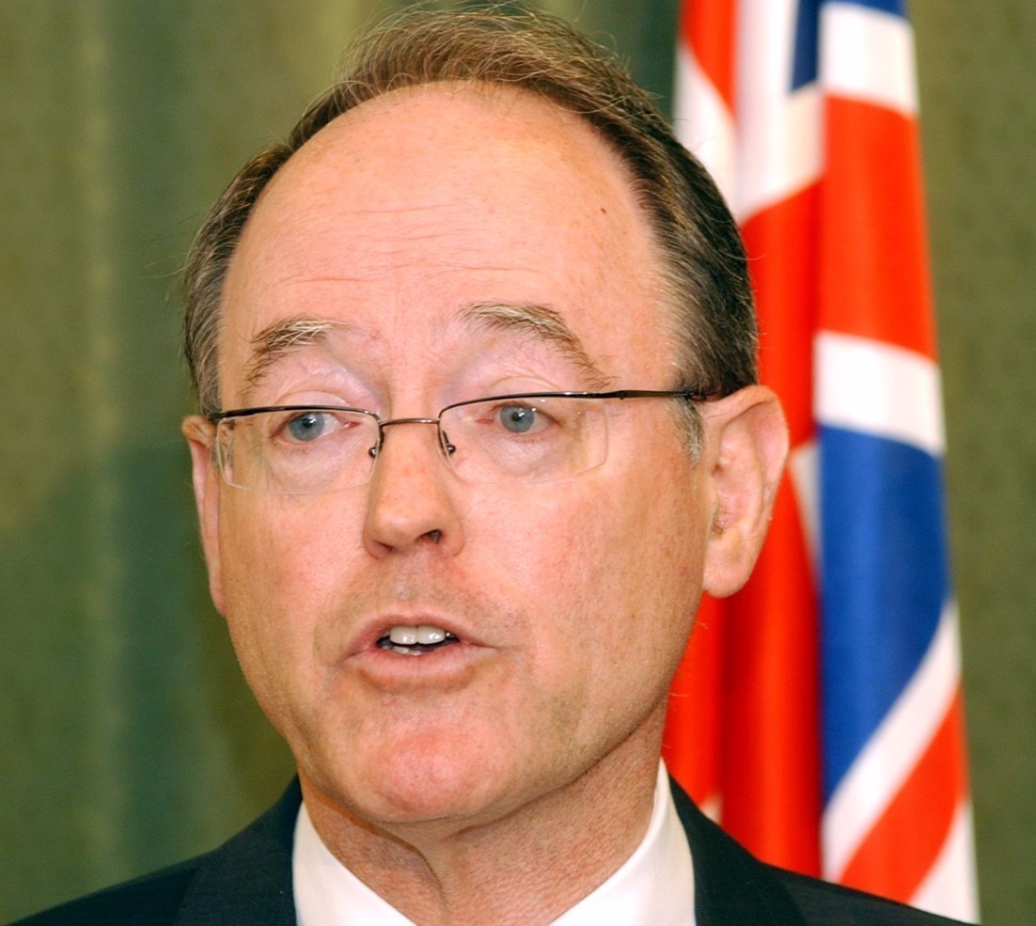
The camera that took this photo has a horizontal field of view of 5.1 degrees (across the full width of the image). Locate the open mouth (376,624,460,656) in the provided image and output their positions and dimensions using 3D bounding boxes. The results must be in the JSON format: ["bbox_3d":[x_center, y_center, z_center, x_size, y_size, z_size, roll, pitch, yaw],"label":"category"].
[{"bbox_3d":[-0.030,0.053,3.500,0.024,0.009,0.012,-2,-3,16],"label":"open mouth"}]

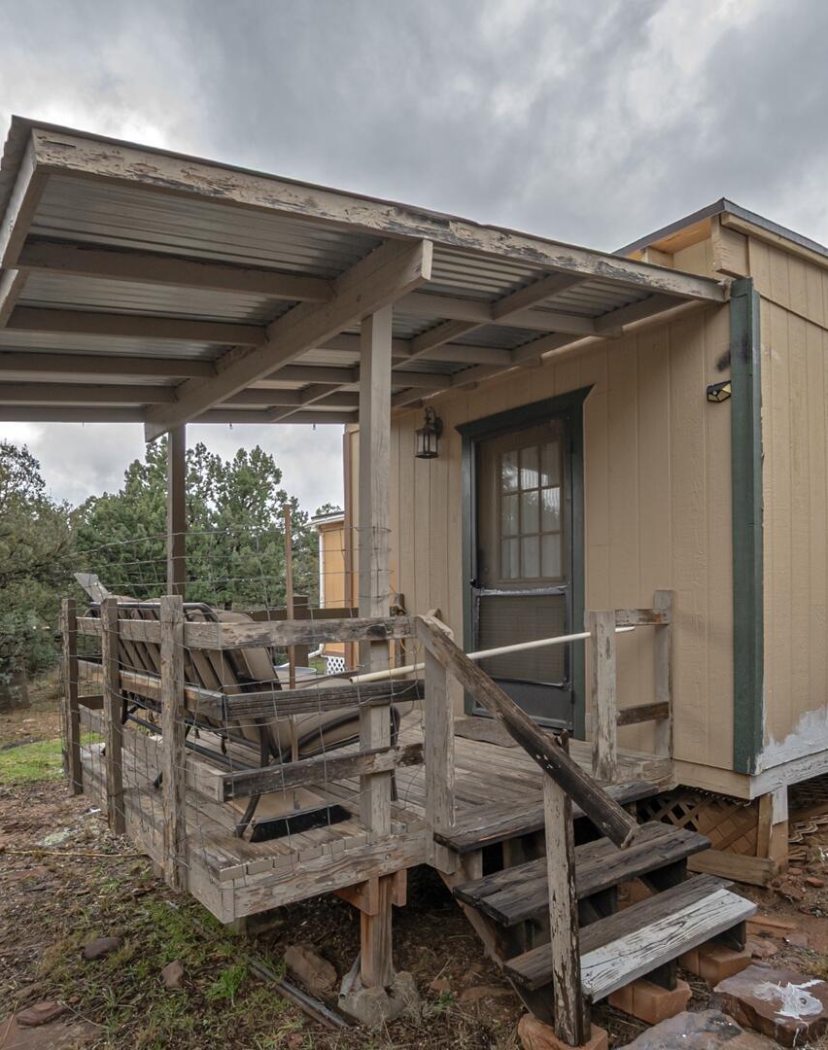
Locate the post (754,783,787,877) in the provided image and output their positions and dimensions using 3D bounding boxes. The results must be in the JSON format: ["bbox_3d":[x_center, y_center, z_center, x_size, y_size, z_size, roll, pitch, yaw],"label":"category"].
[{"bbox_3d":[1.791,1.546,3.314,0.100,0.400,0.120,4,-5,-36],"label":"post"}]

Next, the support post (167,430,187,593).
[{"bbox_3d":[-1.691,0.328,4.674,0.090,2.050,0.090,1,-3,-36],"label":"support post"}]

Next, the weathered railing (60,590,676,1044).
[{"bbox_3d":[-0.354,1.129,3.786,2.580,1.570,3.500,4,-5,-36],"label":"weathered railing"}]

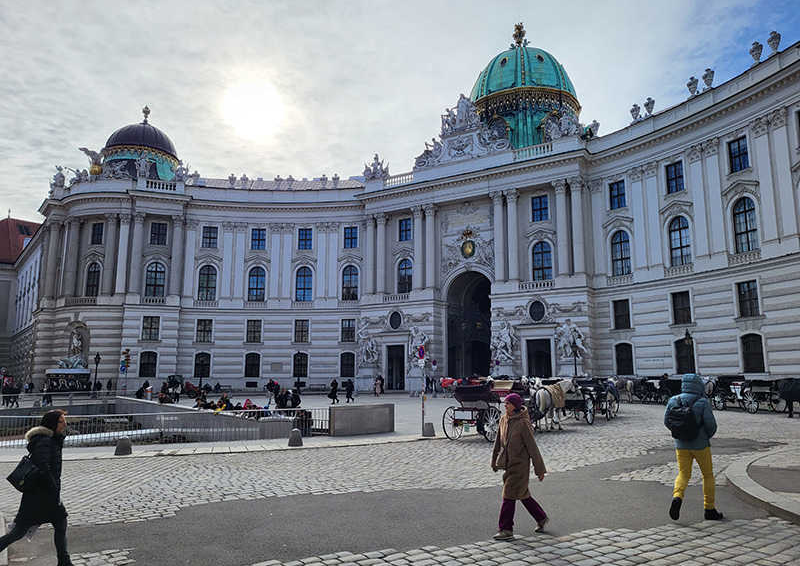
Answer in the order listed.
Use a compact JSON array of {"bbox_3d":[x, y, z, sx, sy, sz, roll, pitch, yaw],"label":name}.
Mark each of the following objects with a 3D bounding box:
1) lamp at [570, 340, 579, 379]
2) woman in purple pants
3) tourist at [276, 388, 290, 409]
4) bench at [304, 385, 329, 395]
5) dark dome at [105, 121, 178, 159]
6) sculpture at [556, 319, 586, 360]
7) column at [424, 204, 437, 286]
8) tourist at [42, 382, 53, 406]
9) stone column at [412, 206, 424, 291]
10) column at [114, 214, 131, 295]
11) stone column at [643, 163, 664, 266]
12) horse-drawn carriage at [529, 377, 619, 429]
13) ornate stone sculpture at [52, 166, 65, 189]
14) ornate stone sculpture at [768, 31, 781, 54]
[{"bbox_3d":[13.575,6.486,46.269,0.620,4.310,0.620,0,-10,0],"label":"lamp"},{"bbox_3d":[1.438,2.177,7.240,0.620,1.663,0.520,3,-10,-19],"label":"woman in purple pants"},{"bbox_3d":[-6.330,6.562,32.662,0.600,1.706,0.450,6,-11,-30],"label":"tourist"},{"bbox_3d":[-8.735,11.211,63.619,2.000,0.880,0.650,0,-10,-2],"label":"bench"},{"bbox_3d":[-33.321,-18.758,77.969,8.800,4.450,8.800,-1,-10,7],"label":"dark dome"},{"bbox_3d":[14.742,4.799,51.955,2.500,3.600,1.600,-6,-11,32],"label":"sculpture"},{"bbox_3d":[3.342,-3.867,62.374,1.200,8.986,1.200,-6,-11,32],"label":"column"},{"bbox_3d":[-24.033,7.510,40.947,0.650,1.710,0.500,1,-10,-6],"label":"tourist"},{"bbox_3d":[1.768,-3.528,60.229,1.000,8.620,1.000,-6,-11,32],"label":"stone column"},{"bbox_3d":[-30.887,-3.273,67.316,1.150,9.333,0.700,3,-10,-17],"label":"column"},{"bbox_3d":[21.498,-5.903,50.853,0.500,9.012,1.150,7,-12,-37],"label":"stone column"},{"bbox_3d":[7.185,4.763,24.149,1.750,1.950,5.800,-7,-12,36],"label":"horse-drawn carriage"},{"bbox_3d":[-38.737,-11.985,68.261,1.250,2.600,1.200,-9,-13,44],"label":"ornate stone sculpture"},{"bbox_3d":[26.398,-16.910,42.330,0.880,1.761,0.980,3,-10,-16],"label":"ornate stone sculpture"}]

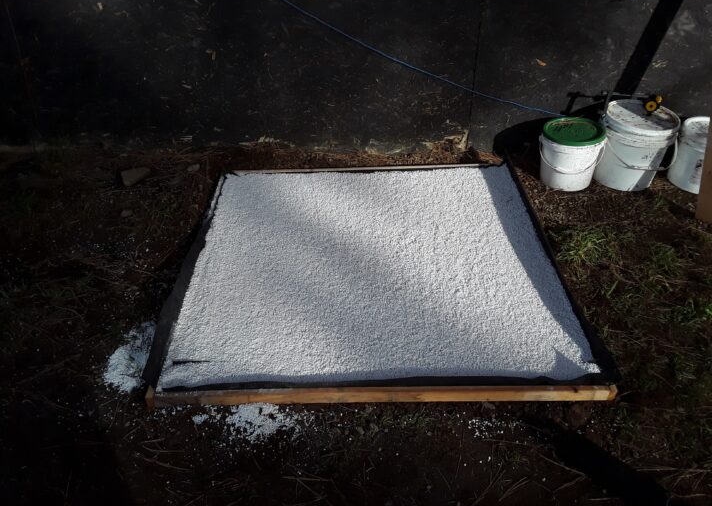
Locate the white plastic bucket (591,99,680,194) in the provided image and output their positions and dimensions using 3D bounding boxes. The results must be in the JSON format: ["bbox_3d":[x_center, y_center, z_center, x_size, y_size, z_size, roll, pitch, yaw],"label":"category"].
[{"bbox_3d":[1.219,-0.467,2.536,0.302,0.308,0.298,0,38,0],"label":"white plastic bucket"}]

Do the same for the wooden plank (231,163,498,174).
[{"bbox_3d":[0.048,-0.367,2.663,1.270,0.050,0.025,-1,38,-1],"label":"wooden plank"}]

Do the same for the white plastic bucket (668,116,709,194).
[{"bbox_3d":[1.533,-0.421,2.521,0.268,0.255,0.265,0,38,0],"label":"white plastic bucket"}]

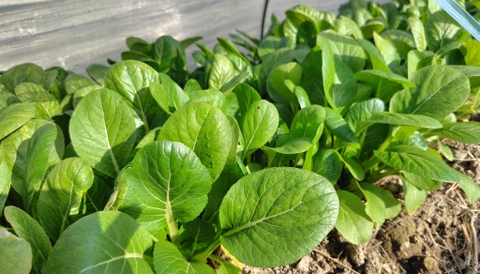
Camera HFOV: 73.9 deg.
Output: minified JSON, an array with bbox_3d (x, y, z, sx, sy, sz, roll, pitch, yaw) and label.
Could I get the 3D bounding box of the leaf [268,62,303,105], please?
[{"bbox_3d":[0.111,-0.131,0.780,0.082,0.110,0.030,-14,5,12],"label":"leaf"}]

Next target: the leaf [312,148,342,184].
[{"bbox_3d":[0.159,0.054,0.580,0.071,0.025,0.064,-42,69,-12],"label":"leaf"}]

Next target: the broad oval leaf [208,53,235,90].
[{"bbox_3d":[-0.050,-0.177,0.860,0.070,0.102,0.028,0,-6,-2],"label":"broad oval leaf"}]

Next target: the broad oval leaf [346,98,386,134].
[{"bbox_3d":[0.277,-0.046,0.710,0.074,0.030,0.098,30,70,24],"label":"broad oval leaf"}]

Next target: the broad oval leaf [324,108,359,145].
[{"bbox_3d":[0.213,-0.022,0.670,0.062,0.035,0.101,-37,73,6],"label":"broad oval leaf"}]

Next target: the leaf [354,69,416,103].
[{"bbox_3d":[0.344,-0.123,0.760,0.135,0.081,0.050,14,16,24],"label":"leaf"}]

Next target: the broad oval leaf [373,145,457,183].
[{"bbox_3d":[0.349,0.052,0.630,0.157,0.035,0.075,20,45,11],"label":"broad oval leaf"}]

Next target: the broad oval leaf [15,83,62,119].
[{"bbox_3d":[-0.430,-0.076,0.680,0.114,0.030,0.068,39,58,15],"label":"broad oval leaf"}]

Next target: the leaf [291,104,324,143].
[{"bbox_3d":[0.139,-0.028,0.655,0.075,0.028,0.084,12,76,12],"label":"leaf"}]

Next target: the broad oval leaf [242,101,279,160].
[{"bbox_3d":[0.039,-0.014,0.600,0.068,0.028,0.119,19,83,7],"label":"broad oval leaf"}]

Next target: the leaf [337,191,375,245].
[{"bbox_3d":[0.199,0.143,0.560,0.070,0.028,0.096,-26,72,-9],"label":"leaf"}]

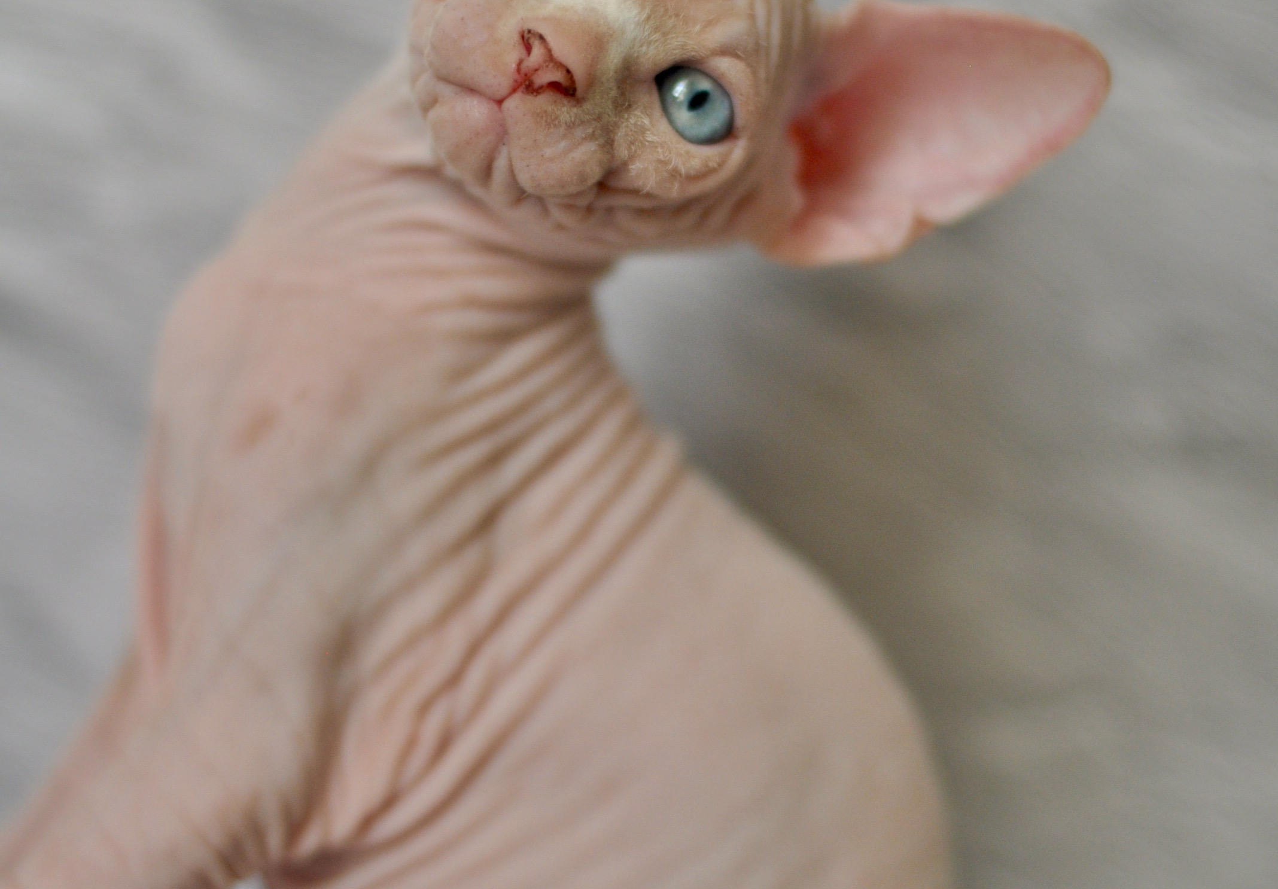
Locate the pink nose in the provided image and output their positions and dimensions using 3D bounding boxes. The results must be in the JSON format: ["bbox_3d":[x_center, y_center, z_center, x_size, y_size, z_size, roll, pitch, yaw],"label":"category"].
[{"bbox_3d":[-0.012,-0.054,0.567,0.013,0.011,0.010,53,-3,2],"label":"pink nose"}]

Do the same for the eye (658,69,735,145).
[{"bbox_3d":[0.008,-0.049,0.580,0.013,0.011,0.009,53,-3,2],"label":"eye"}]

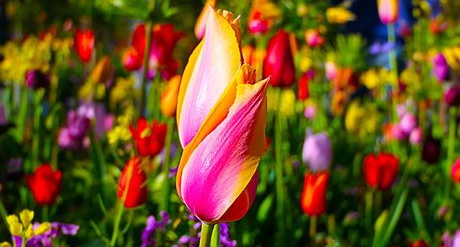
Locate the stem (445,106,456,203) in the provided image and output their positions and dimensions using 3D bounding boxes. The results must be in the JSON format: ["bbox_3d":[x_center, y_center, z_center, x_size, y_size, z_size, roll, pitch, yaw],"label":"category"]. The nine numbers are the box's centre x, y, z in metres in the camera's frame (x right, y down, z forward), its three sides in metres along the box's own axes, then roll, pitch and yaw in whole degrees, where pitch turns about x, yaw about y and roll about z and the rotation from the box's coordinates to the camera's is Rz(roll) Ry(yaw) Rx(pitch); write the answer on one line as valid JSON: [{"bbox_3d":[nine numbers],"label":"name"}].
[{"bbox_3d":[0.431,0.061,1.500,0.013,0.190,0.013,3,8,0],"label":"stem"}]

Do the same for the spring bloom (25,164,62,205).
[{"bbox_3d":[-0.267,0.087,1.100,0.053,0.058,0.050,0,8,0],"label":"spring bloom"}]

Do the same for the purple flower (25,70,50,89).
[{"bbox_3d":[-0.402,-0.092,1.600,0.052,0.039,0.052,0,10,0],"label":"purple flower"}]

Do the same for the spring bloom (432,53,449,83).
[{"bbox_3d":[0.412,-0.110,1.500,0.032,0.057,0.032,0,8,0],"label":"spring bloom"}]

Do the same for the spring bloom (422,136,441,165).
[{"bbox_3d":[0.407,0.055,1.550,0.036,0.056,0.036,0,8,0],"label":"spring bloom"}]

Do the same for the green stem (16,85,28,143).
[{"bbox_3d":[-0.500,-0.022,1.850,0.013,0.137,0.013,5,8,0],"label":"green stem"}]

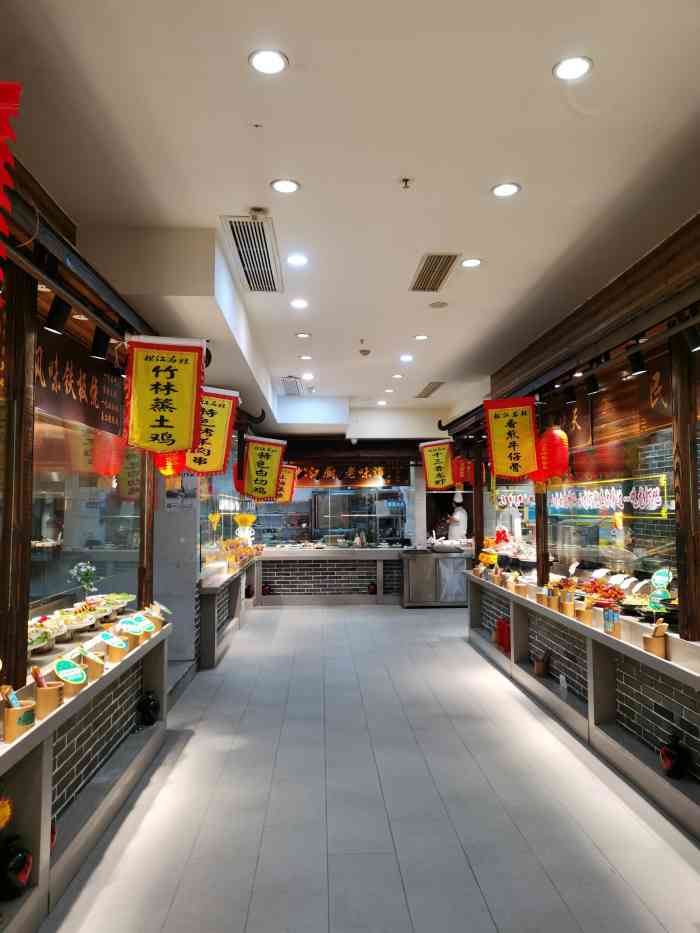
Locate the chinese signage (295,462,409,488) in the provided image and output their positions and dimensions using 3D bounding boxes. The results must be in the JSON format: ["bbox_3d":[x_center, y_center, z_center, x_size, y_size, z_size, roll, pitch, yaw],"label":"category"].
[{"bbox_3d":[-0.019,0.135,11.472,1.950,0.390,0.060,0,-3,-2],"label":"chinese signage"}]

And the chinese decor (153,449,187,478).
[{"bbox_3d":[-1.310,-0.110,5.365,0.240,0.410,0.240,0,-3,-2],"label":"chinese decor"}]

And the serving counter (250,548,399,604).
[{"bbox_3d":[-0.253,1.736,11.598,2.420,0.890,0.700,0,-3,-2],"label":"serving counter"}]

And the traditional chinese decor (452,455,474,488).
[{"bbox_3d":[1.622,0.071,10.400,0.310,0.430,0.270,0,-4,2],"label":"traditional chinese decor"}]

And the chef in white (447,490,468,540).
[{"bbox_3d":[1.916,1.321,12.838,0.420,1.820,0.520,-1,-3,8],"label":"chef in white"}]

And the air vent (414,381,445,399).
[{"bbox_3d":[1.013,-0.987,9.326,0.190,0.050,1.200,0,-3,-2],"label":"air vent"}]

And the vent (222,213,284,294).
[{"bbox_3d":[-0.576,-1.269,4.442,0.280,0.050,1.280,0,-3,-2],"label":"vent"}]

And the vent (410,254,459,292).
[{"bbox_3d":[0.538,-1.256,4.729,0.205,0.050,0.740,0,-3,-2],"label":"vent"}]

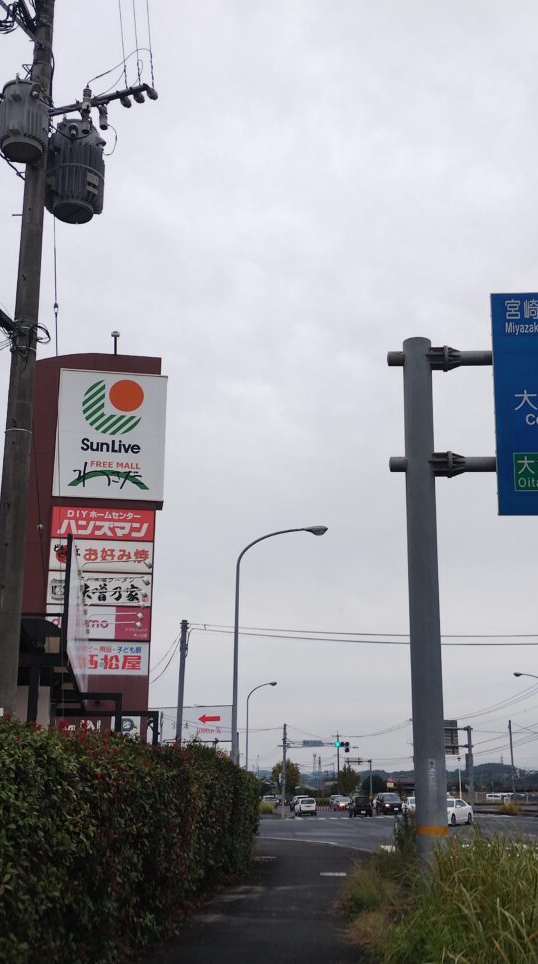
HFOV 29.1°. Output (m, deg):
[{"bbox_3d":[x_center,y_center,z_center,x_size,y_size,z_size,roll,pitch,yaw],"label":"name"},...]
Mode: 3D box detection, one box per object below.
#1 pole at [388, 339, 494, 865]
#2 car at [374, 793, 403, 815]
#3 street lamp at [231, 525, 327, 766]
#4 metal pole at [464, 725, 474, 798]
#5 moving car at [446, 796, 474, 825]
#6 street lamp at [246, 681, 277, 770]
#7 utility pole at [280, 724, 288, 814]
[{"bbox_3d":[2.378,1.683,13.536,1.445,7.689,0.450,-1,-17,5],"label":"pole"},{"bbox_3d":[10.213,27.292,87.888,1.750,1.720,4.700,0,-17,2],"label":"car"},{"bbox_3d":[0.434,6.556,34.293,3.250,10.400,0.350,-1,-17,4],"label":"street lamp"},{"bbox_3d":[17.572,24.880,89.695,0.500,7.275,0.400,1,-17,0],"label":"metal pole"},{"bbox_3d":[10.938,20.022,62.925,1.700,1.470,4.600,-10,-20,30],"label":"moving car"},{"bbox_3d":[-0.555,21.464,83.389,3.100,10.400,0.350,-13,-22,38],"label":"street lamp"},{"bbox_3d":[1.237,22.260,79.992,0.420,6.933,0.350,-1,-17,4],"label":"utility pole"}]

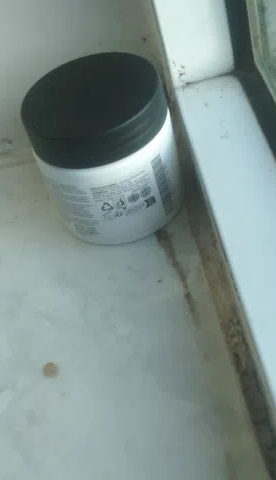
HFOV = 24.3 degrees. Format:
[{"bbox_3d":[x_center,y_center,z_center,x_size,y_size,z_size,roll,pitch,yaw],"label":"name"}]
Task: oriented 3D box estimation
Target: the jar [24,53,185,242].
[{"bbox_3d":[-0.014,-0.043,0.305,0.065,0.065,0.065,-9,46,10],"label":"jar"}]

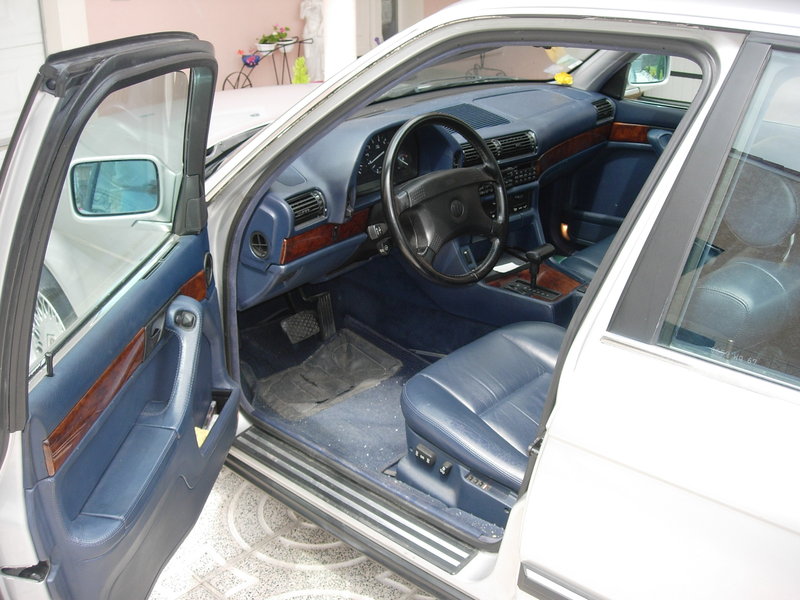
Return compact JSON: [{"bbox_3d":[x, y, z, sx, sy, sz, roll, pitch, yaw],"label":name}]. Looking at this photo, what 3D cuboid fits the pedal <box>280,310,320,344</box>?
[{"bbox_3d":[-0.278,0.077,2.468,0.088,0.062,0.030,-25,-2,-43],"label":"pedal"}]

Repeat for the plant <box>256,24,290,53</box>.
[{"bbox_3d":[-1.268,-2.620,8.800,0.310,0.270,0.270,-17,28,-34],"label":"plant"}]

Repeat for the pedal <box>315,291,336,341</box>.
[{"bbox_3d":[-0.214,0.045,2.552,0.030,0.145,0.050,-4,15,45],"label":"pedal"}]

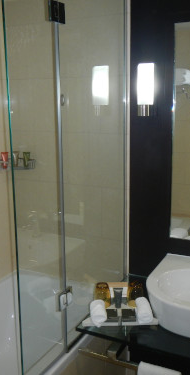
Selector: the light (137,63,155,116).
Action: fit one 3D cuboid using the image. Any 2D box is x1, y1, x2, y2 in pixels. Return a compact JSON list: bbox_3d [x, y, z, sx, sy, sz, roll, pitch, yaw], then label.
[{"bbox_3d":[0.245,-0.471,1.942,0.078,0.252,0.086,5,13,28],"label":"light"}]

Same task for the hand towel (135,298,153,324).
[{"bbox_3d":[0.215,0.530,1.759,0.062,0.060,0.135,-1,12,0],"label":"hand towel"}]

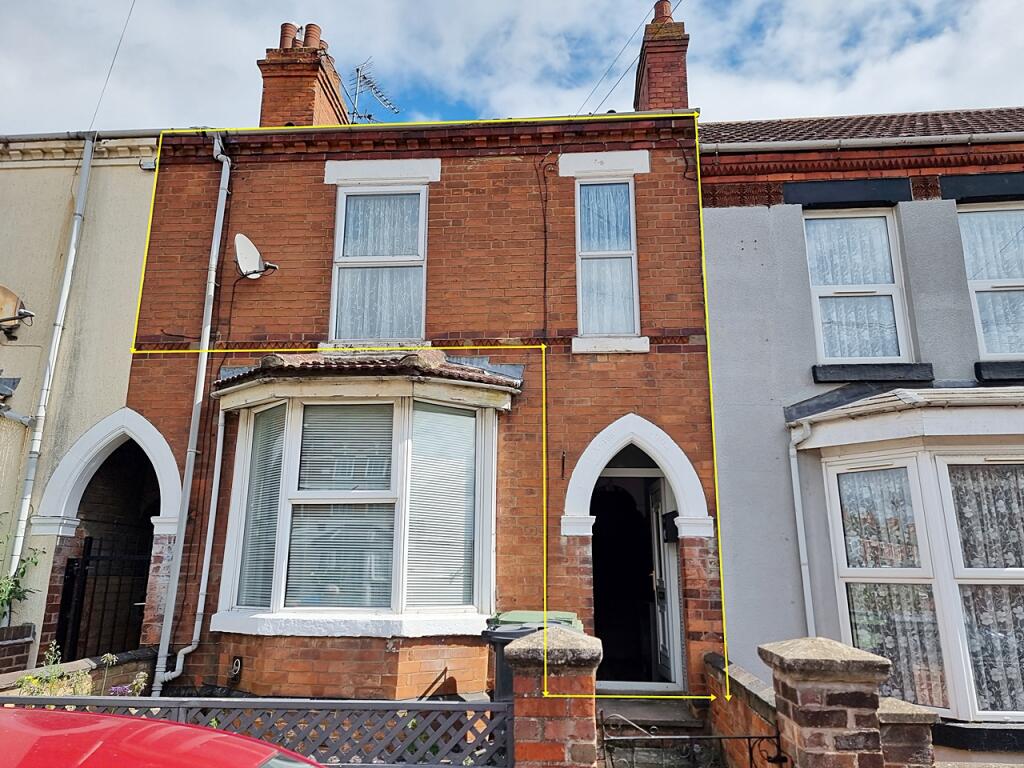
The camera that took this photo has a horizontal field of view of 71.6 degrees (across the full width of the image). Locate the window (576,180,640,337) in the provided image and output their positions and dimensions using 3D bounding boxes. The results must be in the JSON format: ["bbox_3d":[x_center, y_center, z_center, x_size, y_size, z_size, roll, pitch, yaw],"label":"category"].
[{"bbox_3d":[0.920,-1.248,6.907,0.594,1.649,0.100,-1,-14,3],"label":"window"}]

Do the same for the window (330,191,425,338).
[{"bbox_3d":[-1.325,-1.212,7.151,0.877,1.613,0.060,-1,-14,3],"label":"window"}]

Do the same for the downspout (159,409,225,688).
[{"bbox_3d":[-2.842,1.421,6.313,0.356,2.459,0.100,-1,-14,3],"label":"downspout"}]

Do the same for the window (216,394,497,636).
[{"bbox_3d":[-1.381,1.107,6.041,2.511,1.905,0.677,-1,-14,3],"label":"window"}]

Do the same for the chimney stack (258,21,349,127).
[{"bbox_3d":[-3.373,-4.580,11.771,1.008,2.333,1.830,-1,-14,3],"label":"chimney stack"}]

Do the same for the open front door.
[{"bbox_3d":[1.402,1.789,6.636,0.060,1.773,0.680,-1,-14,3],"label":"open front door"}]

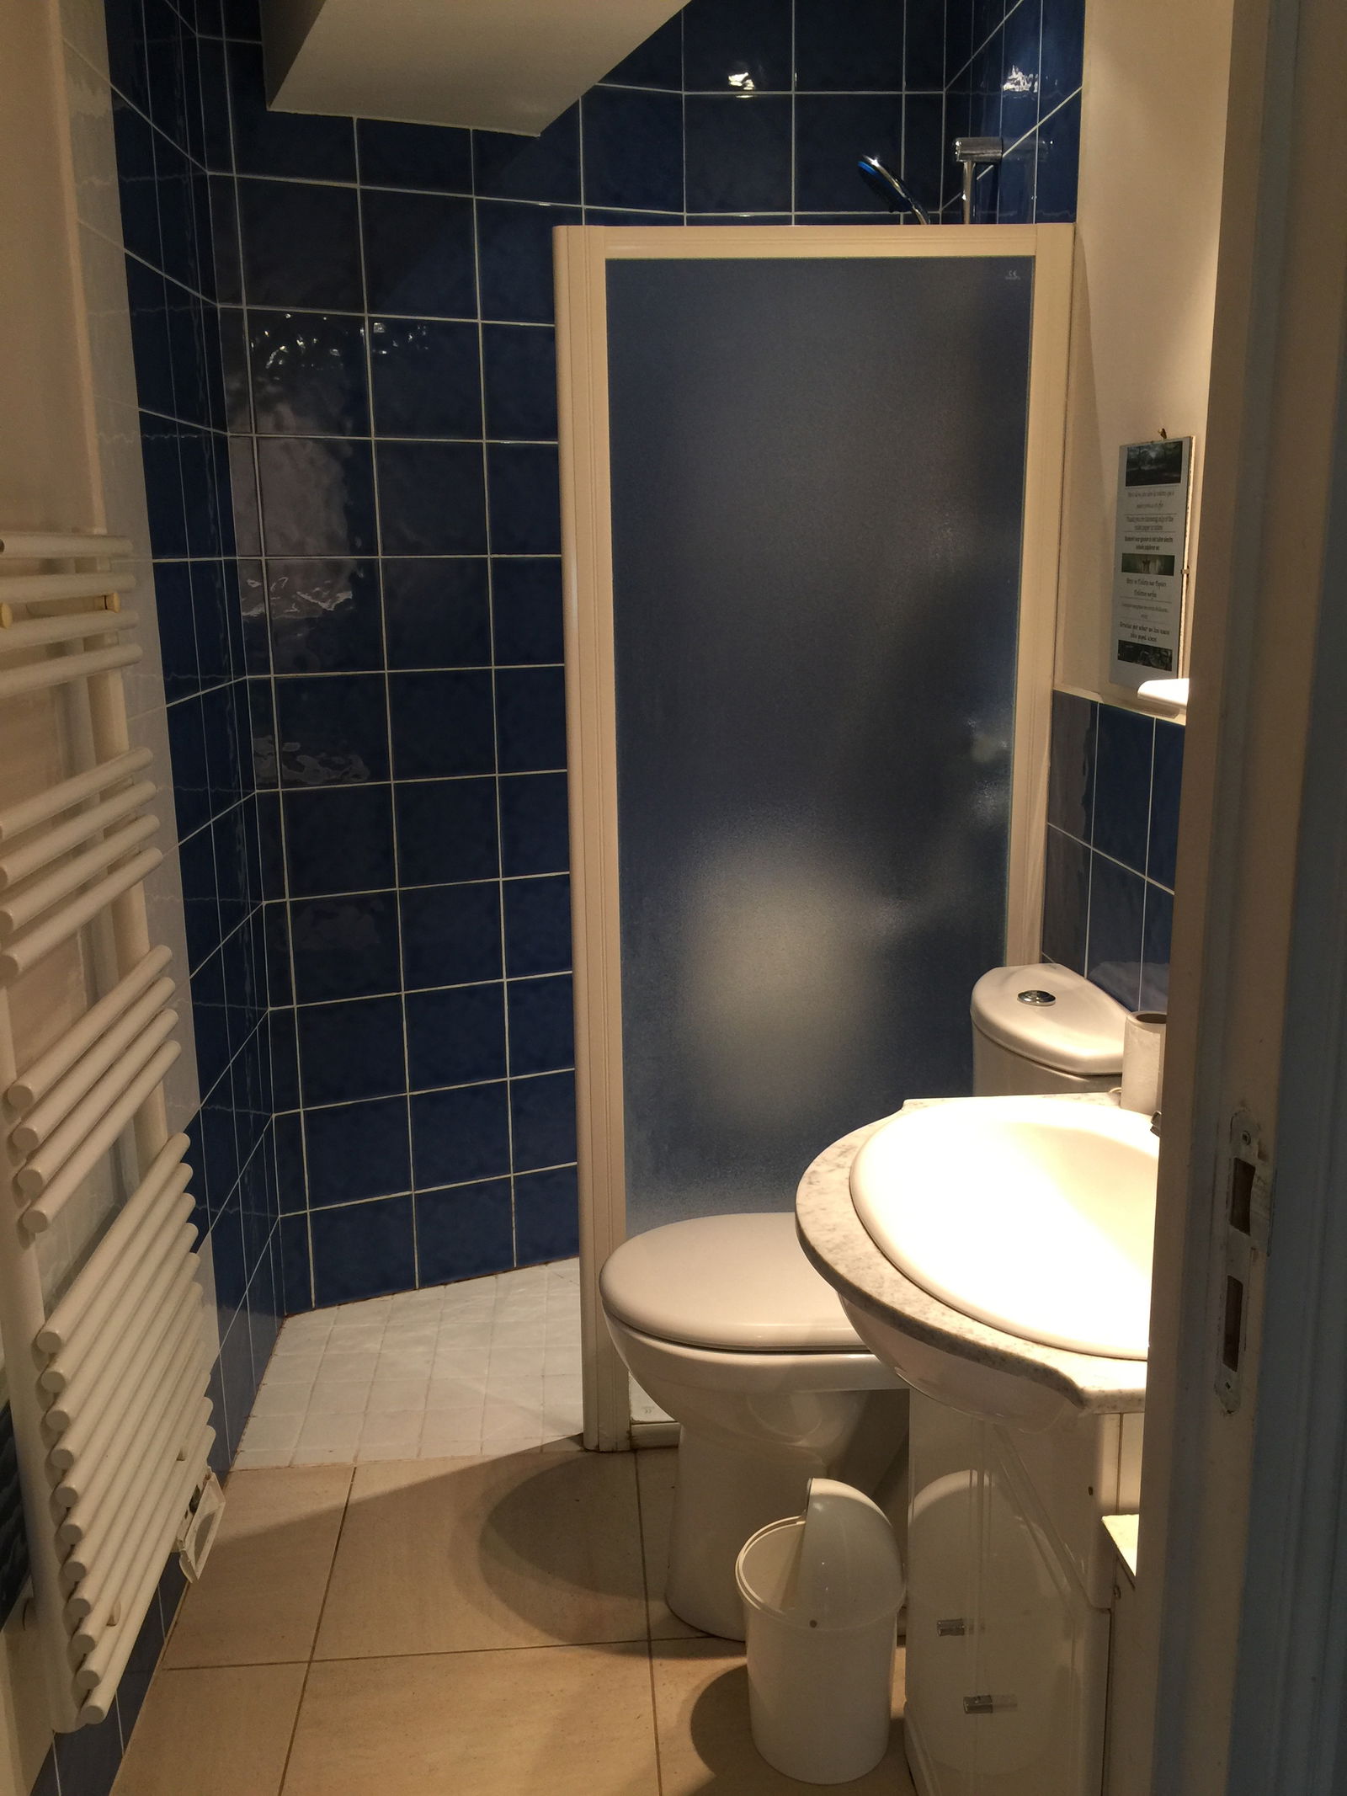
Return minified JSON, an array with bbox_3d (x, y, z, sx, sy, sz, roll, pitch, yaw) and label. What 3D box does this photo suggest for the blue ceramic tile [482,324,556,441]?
[{"bbox_3d":[-0.252,-0.933,2.728,0.200,0.200,0.010,-7,14,-24],"label":"blue ceramic tile"}]

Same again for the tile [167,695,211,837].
[{"bbox_3d":[-0.729,-0.196,2.250,0.012,0.200,0.200,-1,13,-3],"label":"tile"}]

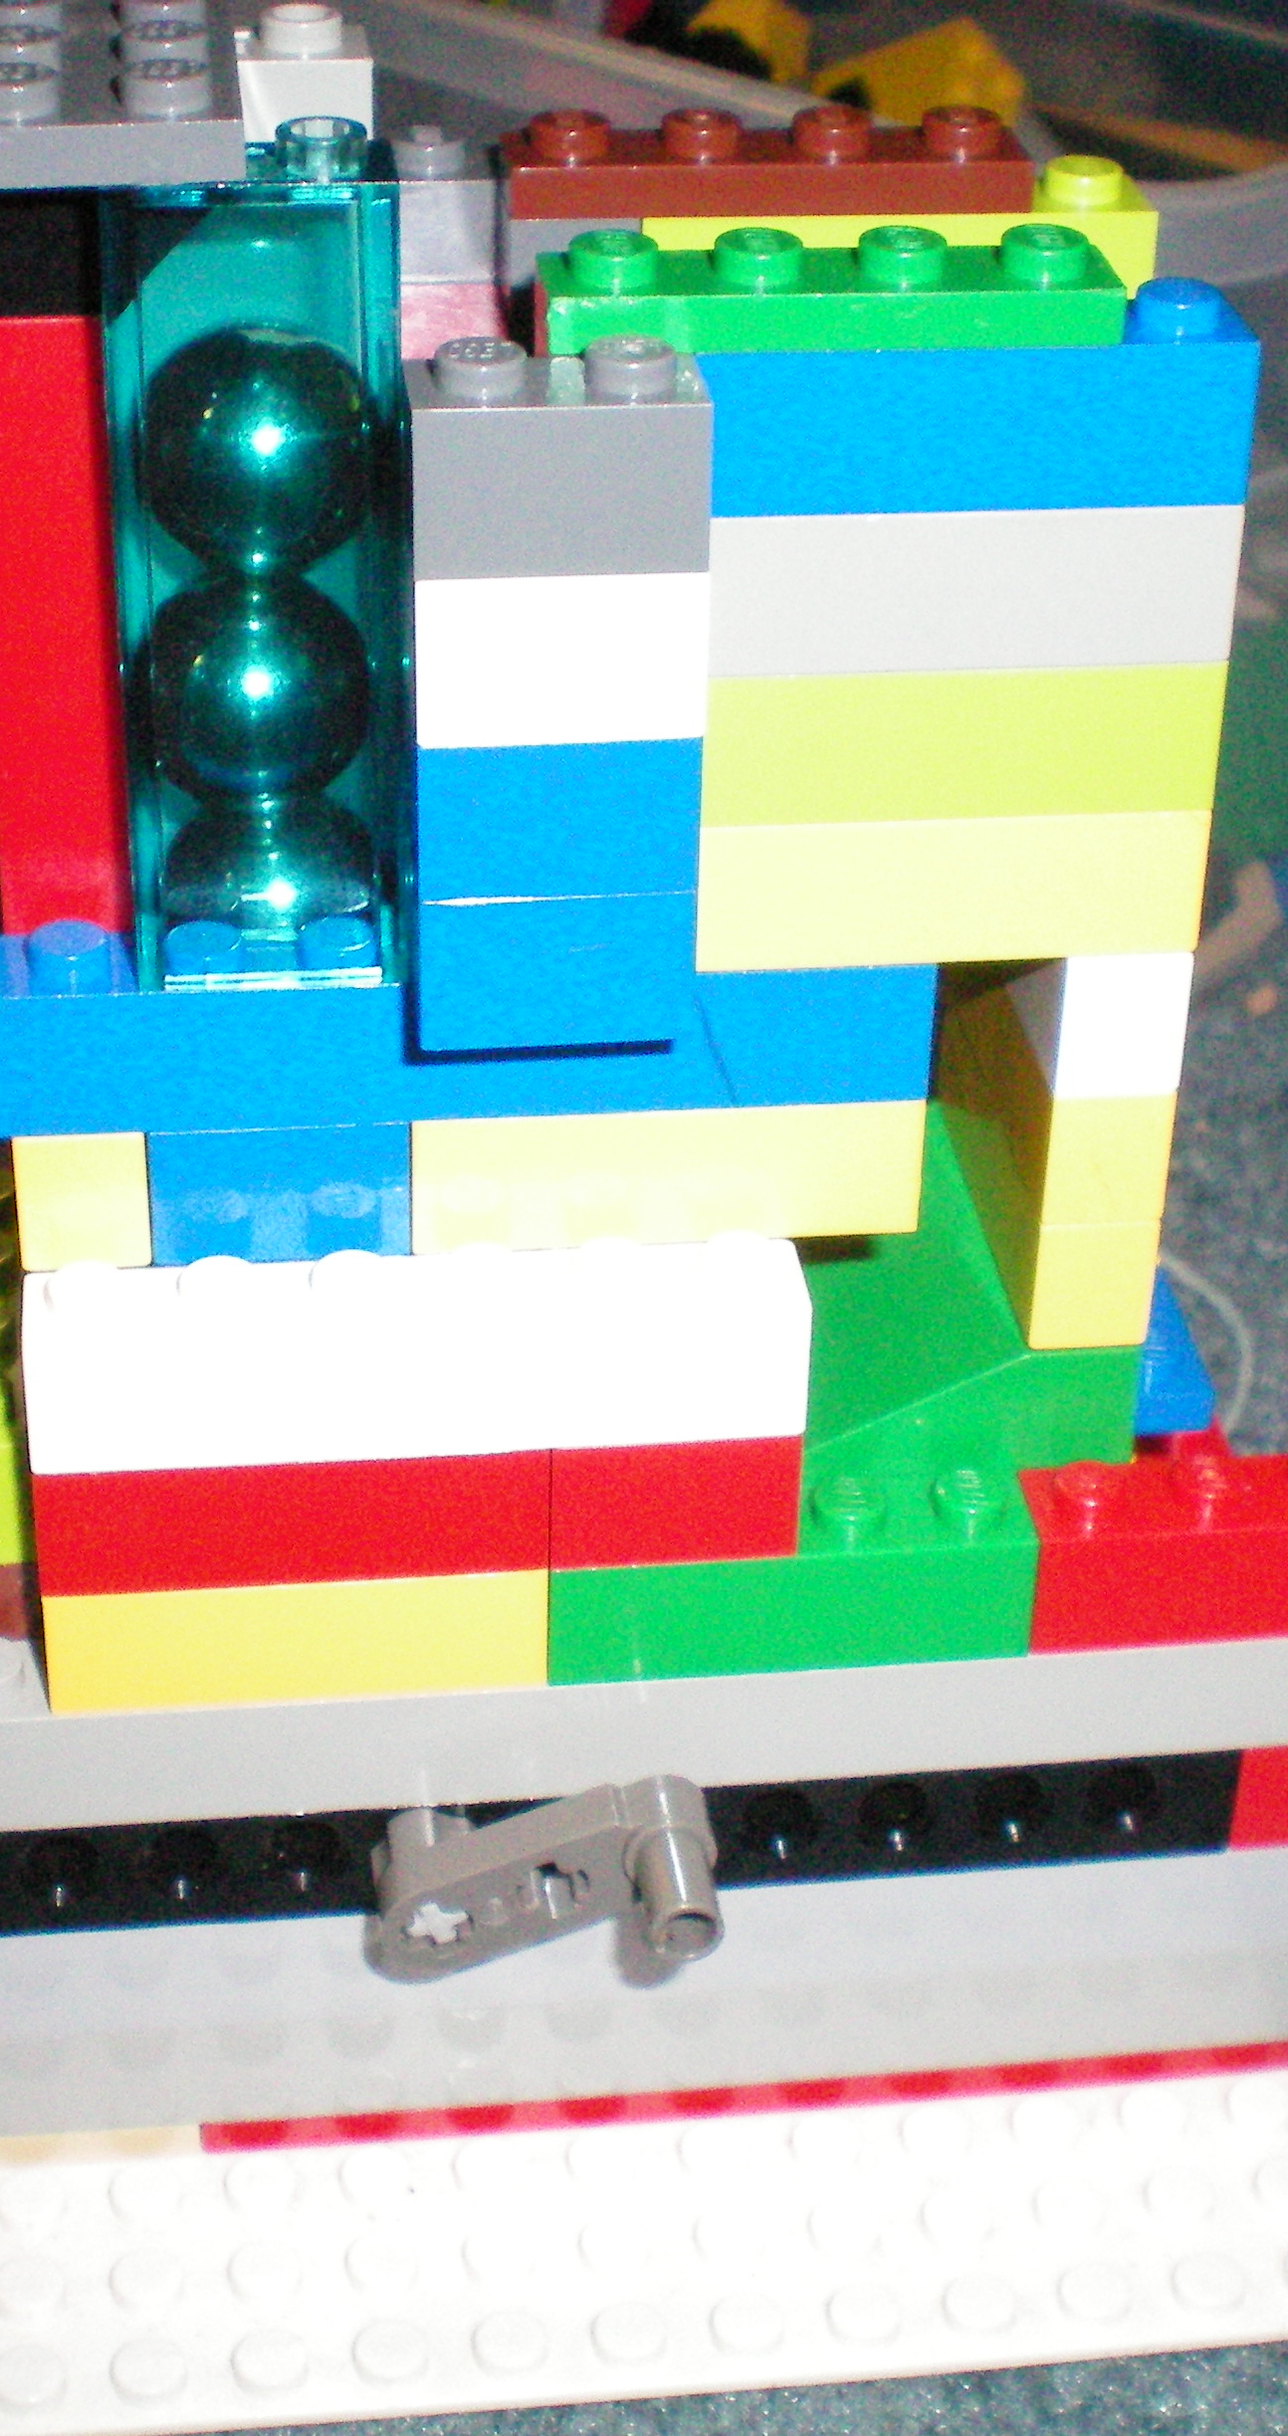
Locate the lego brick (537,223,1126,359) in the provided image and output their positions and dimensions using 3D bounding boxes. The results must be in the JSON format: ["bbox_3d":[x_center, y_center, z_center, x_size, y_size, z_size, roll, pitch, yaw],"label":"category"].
[{"bbox_3d":[0.010,-0.052,0.197,0.032,0.005,0.008,-3,33,-7],"label":"lego brick"}]

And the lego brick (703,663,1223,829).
[{"bbox_3d":[0.018,-0.030,0.212,0.032,0.010,0.008,-2,34,-6],"label":"lego brick"}]

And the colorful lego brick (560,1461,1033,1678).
[{"bbox_3d":[0.009,0.023,0.236,0.032,0.011,0.008,-2,34,-6],"label":"colorful lego brick"}]

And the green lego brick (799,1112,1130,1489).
[{"bbox_3d":[0.019,0.004,0.249,0.024,0.010,0.032,-3,33,-6],"label":"green lego brick"}]

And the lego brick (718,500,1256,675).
[{"bbox_3d":[0.018,-0.038,0.207,0.032,0.011,0.008,-3,33,-7],"label":"lego brick"}]

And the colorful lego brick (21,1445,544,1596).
[{"bbox_3d":[-0.022,0.017,0.228,0.032,0.010,0.008,-2,34,-6],"label":"colorful lego brick"}]

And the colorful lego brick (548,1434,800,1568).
[{"bbox_3d":[0.002,0.016,0.230,0.016,0.010,0.008,-3,33,-6],"label":"colorful lego brick"}]

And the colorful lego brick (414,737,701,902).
[{"bbox_3d":[-0.005,-0.025,0.203,0.016,0.011,0.008,-3,33,-7],"label":"colorful lego brick"}]

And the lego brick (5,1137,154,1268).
[{"bbox_3d":[-0.035,-0.003,0.222,0.008,0.010,0.008,-2,34,-6],"label":"lego brick"}]

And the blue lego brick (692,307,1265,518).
[{"bbox_3d":[0.018,-0.047,0.201,0.032,0.011,0.008,-2,34,-6],"label":"blue lego brick"}]

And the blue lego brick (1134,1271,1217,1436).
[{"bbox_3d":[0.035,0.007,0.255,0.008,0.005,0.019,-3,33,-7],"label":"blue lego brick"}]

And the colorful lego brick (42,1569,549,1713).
[{"bbox_3d":[-0.022,0.025,0.232,0.032,0.010,0.008,-3,33,-6],"label":"colorful lego brick"}]

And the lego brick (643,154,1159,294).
[{"bbox_3d":[0.015,-0.060,0.221,0.032,0.011,0.008,-2,34,-6],"label":"lego brick"}]

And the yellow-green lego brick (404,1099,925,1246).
[{"bbox_3d":[0.001,-0.005,0.226,0.032,0.010,0.008,-2,34,-6],"label":"yellow-green lego brick"}]

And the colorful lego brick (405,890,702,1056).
[{"bbox_3d":[-0.006,-0.019,0.211,0.016,0.010,0.016,-2,34,-6],"label":"colorful lego brick"}]

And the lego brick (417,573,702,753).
[{"bbox_3d":[-0.005,-0.033,0.197,0.016,0.011,0.008,-3,33,-7],"label":"lego brick"}]

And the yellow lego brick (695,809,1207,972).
[{"bbox_3d":[0.017,-0.022,0.218,0.032,0.010,0.009,-3,33,-6],"label":"yellow lego brick"}]

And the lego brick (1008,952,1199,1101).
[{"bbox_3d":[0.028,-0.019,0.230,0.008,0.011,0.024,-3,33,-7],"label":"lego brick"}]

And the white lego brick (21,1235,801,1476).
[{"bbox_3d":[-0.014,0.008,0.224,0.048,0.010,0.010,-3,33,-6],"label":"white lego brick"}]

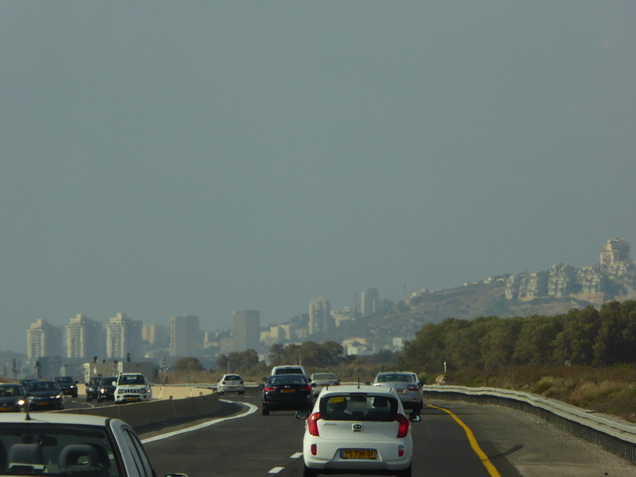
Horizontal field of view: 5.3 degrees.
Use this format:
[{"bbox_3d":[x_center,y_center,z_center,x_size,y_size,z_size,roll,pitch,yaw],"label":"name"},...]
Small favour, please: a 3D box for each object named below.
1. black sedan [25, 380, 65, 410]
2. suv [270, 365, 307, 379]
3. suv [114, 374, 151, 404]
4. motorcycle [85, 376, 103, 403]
[{"bbox_3d":[-12.514,7.239,313.000,1.780,1.460,4.500,0,-1,-1],"label":"black sedan"},{"bbox_3d":[-1.352,6.690,314.000,1.860,1.740,4.600,0,-1,-1],"label":"suv"},{"bbox_3d":[-8.799,7.277,327.000,1.650,1.700,3.800,0,-1,0],"label":"suv"},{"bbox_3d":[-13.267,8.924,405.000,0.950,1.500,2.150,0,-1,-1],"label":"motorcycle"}]

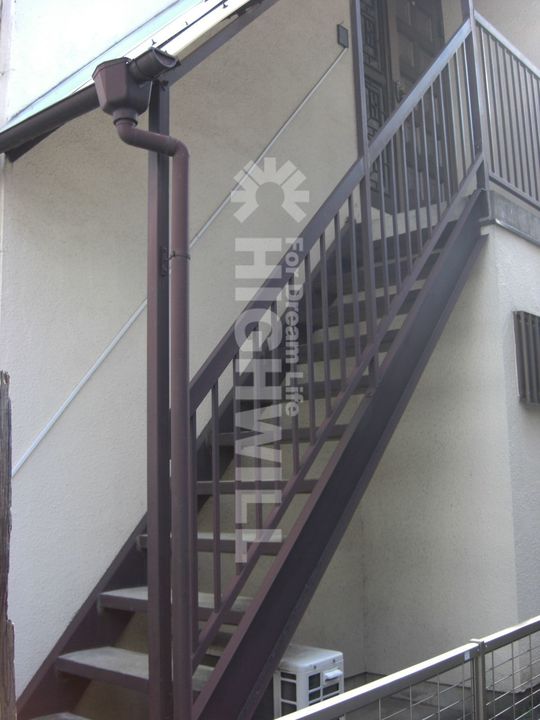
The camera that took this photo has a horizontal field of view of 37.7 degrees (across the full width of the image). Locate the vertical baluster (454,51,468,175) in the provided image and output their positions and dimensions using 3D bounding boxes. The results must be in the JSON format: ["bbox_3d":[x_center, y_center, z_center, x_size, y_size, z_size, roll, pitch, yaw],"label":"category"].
[{"bbox_3d":[1.089,-1.409,4.496,0.018,0.766,0.018,-9,-12,42],"label":"vertical baluster"}]

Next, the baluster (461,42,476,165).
[{"bbox_3d":[1.145,-1.501,4.535,0.017,0.757,0.017,-10,-12,42],"label":"baluster"}]

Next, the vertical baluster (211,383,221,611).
[{"bbox_3d":[-0.185,0.470,2.712,0.018,0.766,0.018,-9,-12,42],"label":"vertical baluster"}]

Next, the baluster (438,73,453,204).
[{"bbox_3d":[0.953,-1.210,4.300,0.018,0.766,0.018,-9,-12,42],"label":"baluster"}]

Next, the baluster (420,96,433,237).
[{"bbox_3d":[0.817,-1.009,4.105,0.018,0.766,0.018,-9,-12,42],"label":"baluster"}]

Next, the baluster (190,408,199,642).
[{"bbox_3d":[-0.249,0.563,2.616,0.017,0.757,0.017,-10,-12,42],"label":"baluster"}]

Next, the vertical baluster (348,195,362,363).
[{"bbox_3d":[0.373,-0.358,3.473,0.017,0.757,0.017,-10,-12,42],"label":"vertical baluster"}]

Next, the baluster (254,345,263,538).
[{"bbox_3d":[-0.041,0.254,2.722,0.016,0.680,0.016,-9,-11,40],"label":"baluster"}]

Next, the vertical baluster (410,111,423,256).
[{"bbox_3d":[0.749,-0.908,4.008,0.018,0.766,0.018,-9,-12,42],"label":"vertical baluster"}]

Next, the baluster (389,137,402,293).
[{"bbox_3d":[0.612,-0.705,3.814,0.018,0.766,0.018,-9,-12,42],"label":"baluster"}]

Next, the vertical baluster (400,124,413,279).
[{"bbox_3d":[0.676,-0.806,3.890,0.017,0.757,0.017,-10,-12,42],"label":"vertical baluster"}]

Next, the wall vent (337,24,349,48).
[{"bbox_3d":[0.491,-2.171,5.325,0.028,0.130,0.087,-10,-12,42],"label":"wall vent"}]

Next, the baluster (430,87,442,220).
[{"bbox_3d":[0.877,-1.104,4.167,0.017,0.757,0.017,-10,-12,42],"label":"baluster"}]

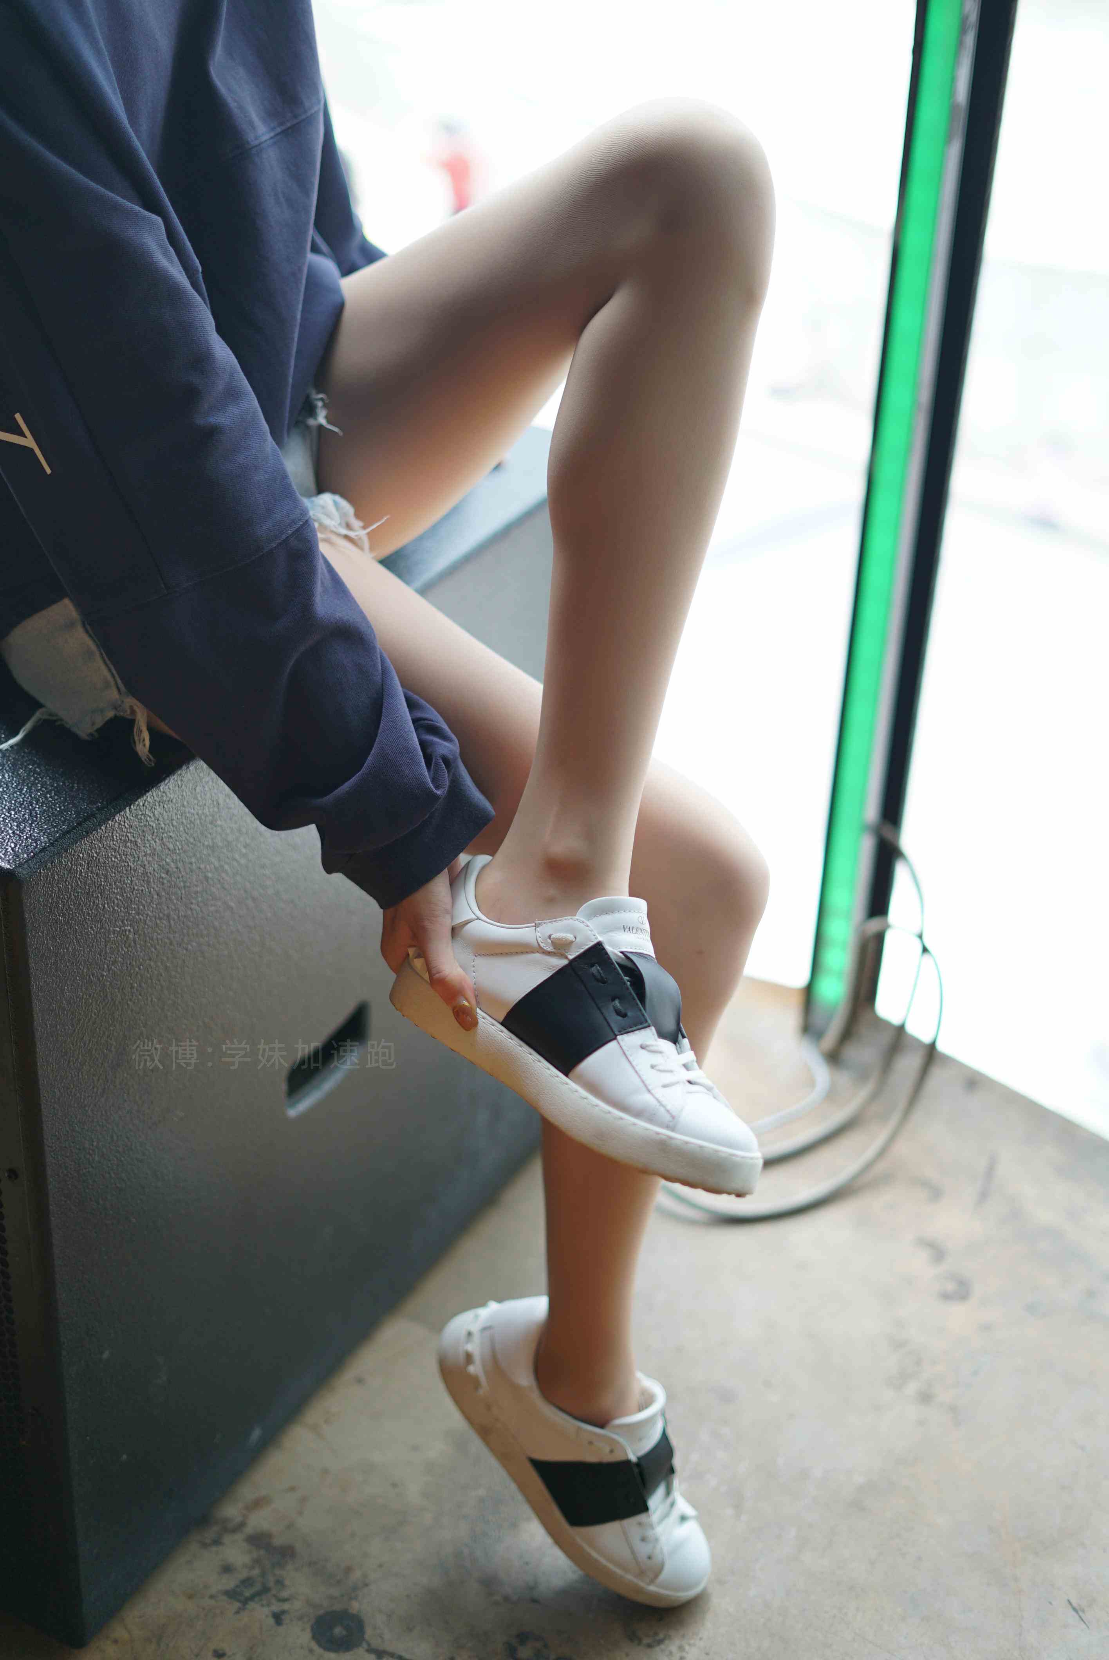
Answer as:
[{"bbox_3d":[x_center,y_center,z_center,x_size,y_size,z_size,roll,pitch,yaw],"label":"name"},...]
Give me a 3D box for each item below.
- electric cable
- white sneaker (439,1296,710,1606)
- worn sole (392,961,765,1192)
[{"bbox_3d":[0.220,0.162,2.099,0.305,0.235,0.345,3,29,0],"label":"electric cable"},{"bbox_3d":[0.034,0.428,1.600,0.265,0.120,0.100,44,37,-11],"label":"white sneaker"},{"bbox_3d":[0.013,0.141,1.310,0.265,0.038,0.098,26,2,30],"label":"worn sole"}]

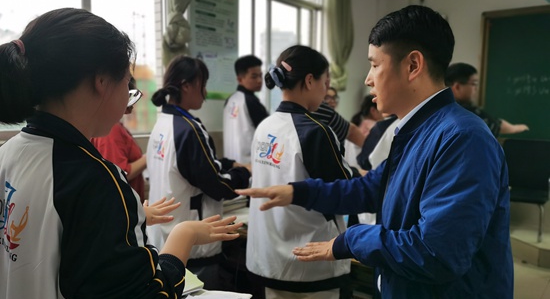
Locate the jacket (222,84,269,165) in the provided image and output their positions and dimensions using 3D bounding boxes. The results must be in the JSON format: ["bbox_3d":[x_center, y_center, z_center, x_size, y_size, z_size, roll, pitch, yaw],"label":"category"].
[{"bbox_3d":[-0.156,-0.080,2.852,0.380,0.680,0.500,-4,9,-34],"label":"jacket"}]

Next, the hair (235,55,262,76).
[{"bbox_3d":[-0.172,-0.541,2.780,0.185,0.140,0.155,6,9,31],"label":"hair"}]

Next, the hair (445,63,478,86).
[{"bbox_3d":[1.167,-0.469,2.700,0.195,0.145,0.165,5,8,25],"label":"hair"}]

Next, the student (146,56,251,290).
[{"bbox_3d":[-0.311,0.401,1.925,0.500,1.600,0.480,-5,9,-38],"label":"student"}]

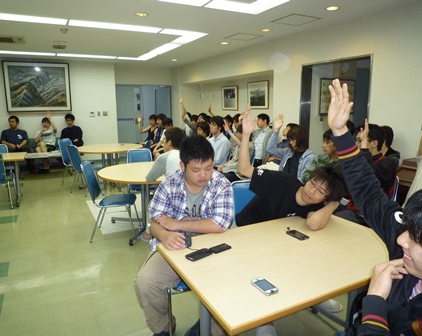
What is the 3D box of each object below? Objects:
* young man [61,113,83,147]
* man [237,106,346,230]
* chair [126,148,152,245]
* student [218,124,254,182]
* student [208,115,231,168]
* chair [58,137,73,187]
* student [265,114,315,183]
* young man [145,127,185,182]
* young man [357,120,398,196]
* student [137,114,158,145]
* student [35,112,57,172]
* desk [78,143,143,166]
[{"bbox_3d":[-3.208,-0.617,7.560,0.540,1.260,0.820,-6,12,-28],"label":"young man"},{"bbox_3d":[0.475,0.301,2.220,0.820,1.400,0.800,-4,11,-19],"label":"man"},{"bbox_3d":[-0.919,0.198,4.347,0.460,0.820,0.560,-4,11,-17],"label":"chair"},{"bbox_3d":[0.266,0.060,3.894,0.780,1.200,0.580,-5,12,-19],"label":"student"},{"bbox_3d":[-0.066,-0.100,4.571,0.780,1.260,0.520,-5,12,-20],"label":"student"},{"bbox_3d":[-2.444,-0.104,5.986,0.550,0.820,0.460,1,11,9],"label":"chair"},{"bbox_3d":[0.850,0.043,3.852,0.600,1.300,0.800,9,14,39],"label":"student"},{"bbox_3d":[-0.427,0.190,3.293,0.750,1.200,0.550,2,12,13],"label":"young man"},{"bbox_3d":[1.351,0.171,3.127,0.750,1.250,0.580,4,12,21],"label":"young man"},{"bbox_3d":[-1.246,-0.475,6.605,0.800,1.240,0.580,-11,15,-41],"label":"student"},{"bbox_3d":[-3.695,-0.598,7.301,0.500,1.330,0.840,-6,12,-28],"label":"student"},{"bbox_3d":[-1.753,-0.013,5.673,1.200,0.710,1.200,-7,13,-27],"label":"desk"}]

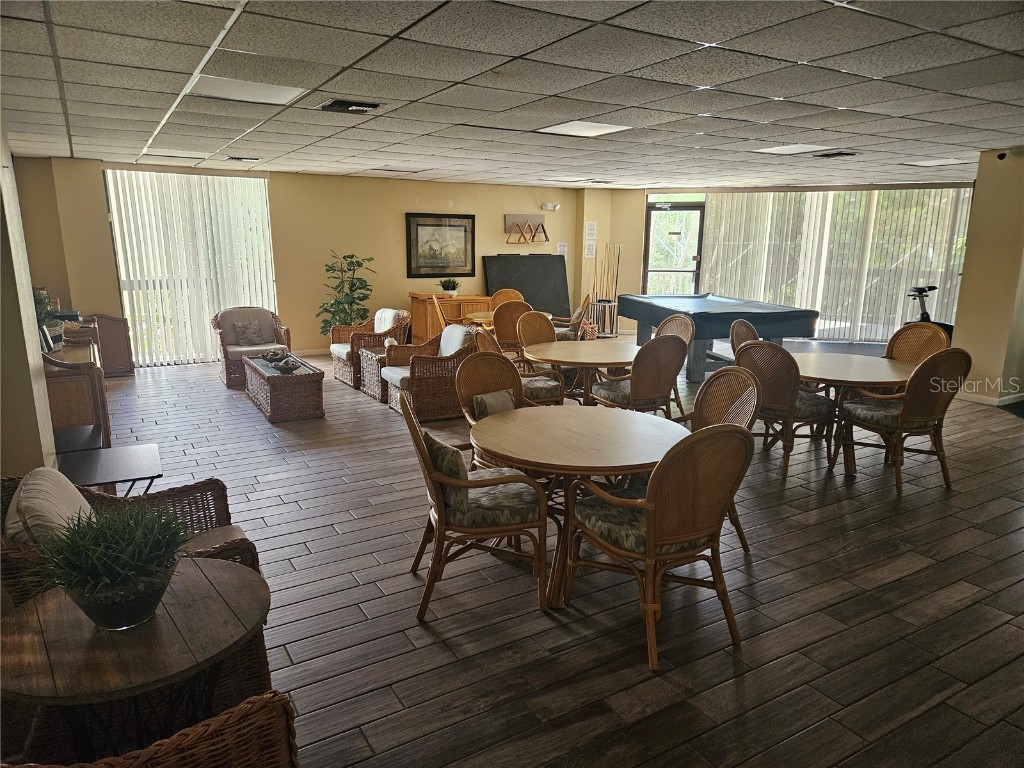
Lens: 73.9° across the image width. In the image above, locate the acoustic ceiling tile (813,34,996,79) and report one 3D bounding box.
[{"bbox_3d":[1.797,-1.505,3.129,0.605,0.020,0.605,-7,14,-30],"label":"acoustic ceiling tile"}]

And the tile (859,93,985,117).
[{"bbox_3d":[2.576,-1.772,4.311,0.600,0.020,0.600,-7,14,-30],"label":"tile"}]

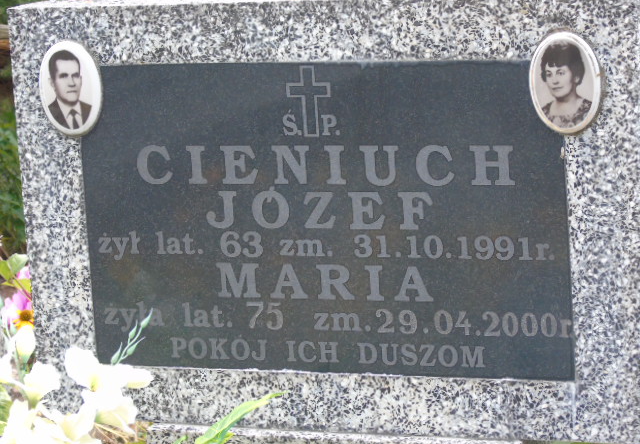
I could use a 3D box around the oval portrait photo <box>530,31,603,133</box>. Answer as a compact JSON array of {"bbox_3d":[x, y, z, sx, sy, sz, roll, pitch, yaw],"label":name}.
[{"bbox_3d":[0.273,-0.155,2.921,0.082,0.114,0.012,1,9,22],"label":"oval portrait photo"}]

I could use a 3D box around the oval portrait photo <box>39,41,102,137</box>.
[{"bbox_3d":[-0.300,-0.160,3.150,0.082,0.114,0.012,1,9,22],"label":"oval portrait photo"}]

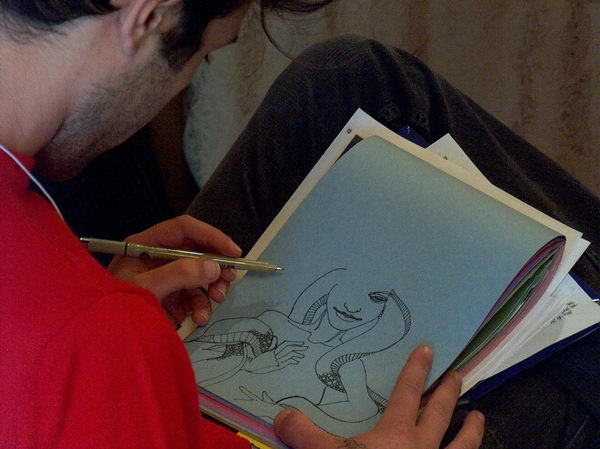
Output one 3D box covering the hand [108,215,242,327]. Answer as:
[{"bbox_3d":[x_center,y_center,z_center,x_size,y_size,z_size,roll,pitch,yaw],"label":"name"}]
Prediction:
[{"bbox_3d":[-0.103,0.036,2.140,0.125,0.085,0.085,-7,33,-11],"label":"hand"}]

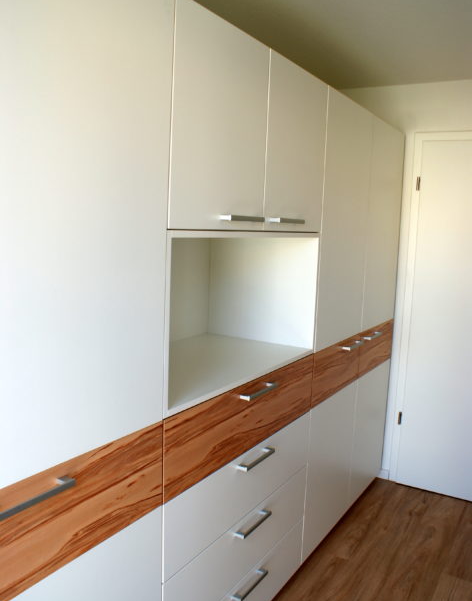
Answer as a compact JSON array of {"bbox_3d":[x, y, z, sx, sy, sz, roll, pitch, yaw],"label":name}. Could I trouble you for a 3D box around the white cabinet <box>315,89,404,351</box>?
[{"bbox_3d":[0.431,-0.403,2.860,0.576,1.110,1.185,7,9,32],"label":"white cabinet"}]

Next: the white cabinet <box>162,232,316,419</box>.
[{"bbox_3d":[-0.163,-0.007,1.991,0.576,0.519,0.985,7,9,32],"label":"white cabinet"}]

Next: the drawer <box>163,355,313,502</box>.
[{"bbox_3d":[-0.164,0.377,2.036,0.547,0.254,0.985,7,9,32],"label":"drawer"}]

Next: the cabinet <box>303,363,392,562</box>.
[{"bbox_3d":[0.390,0.756,3.019,0.576,0.724,1.185,7,9,32],"label":"cabinet"}]

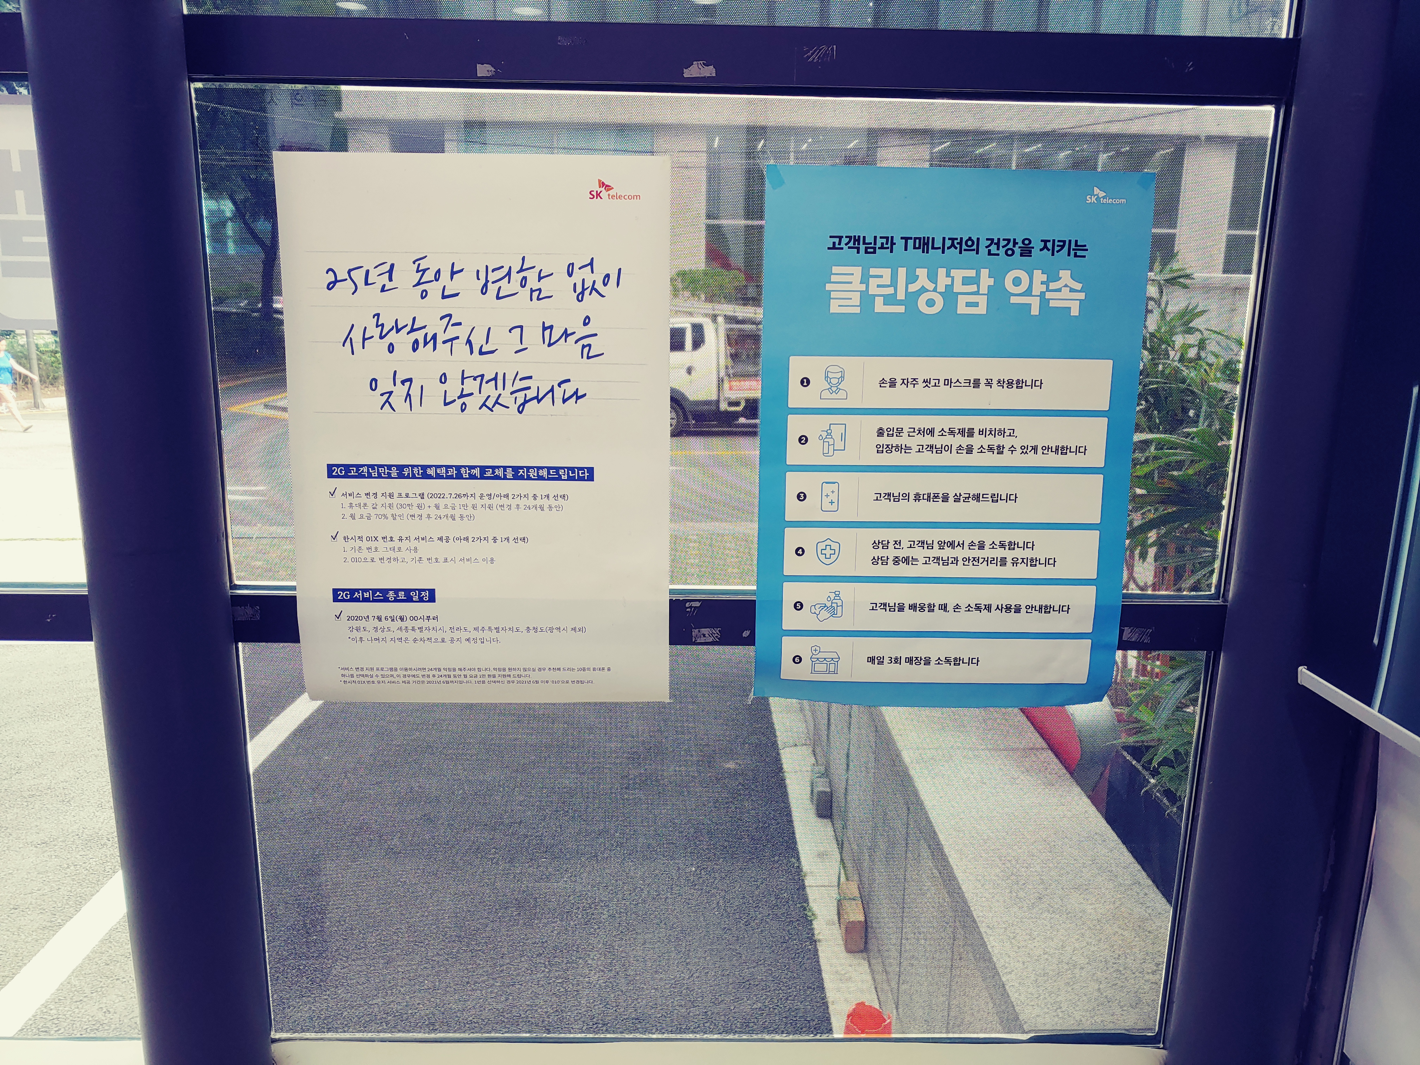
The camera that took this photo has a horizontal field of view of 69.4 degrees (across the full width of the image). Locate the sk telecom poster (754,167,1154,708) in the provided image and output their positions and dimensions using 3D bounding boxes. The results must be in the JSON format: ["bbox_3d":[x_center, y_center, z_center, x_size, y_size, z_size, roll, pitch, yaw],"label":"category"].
[{"bbox_3d":[0.267,-0.096,1.142,0.420,0.594,0.020,1,9,0],"label":"sk telecom poster"}]

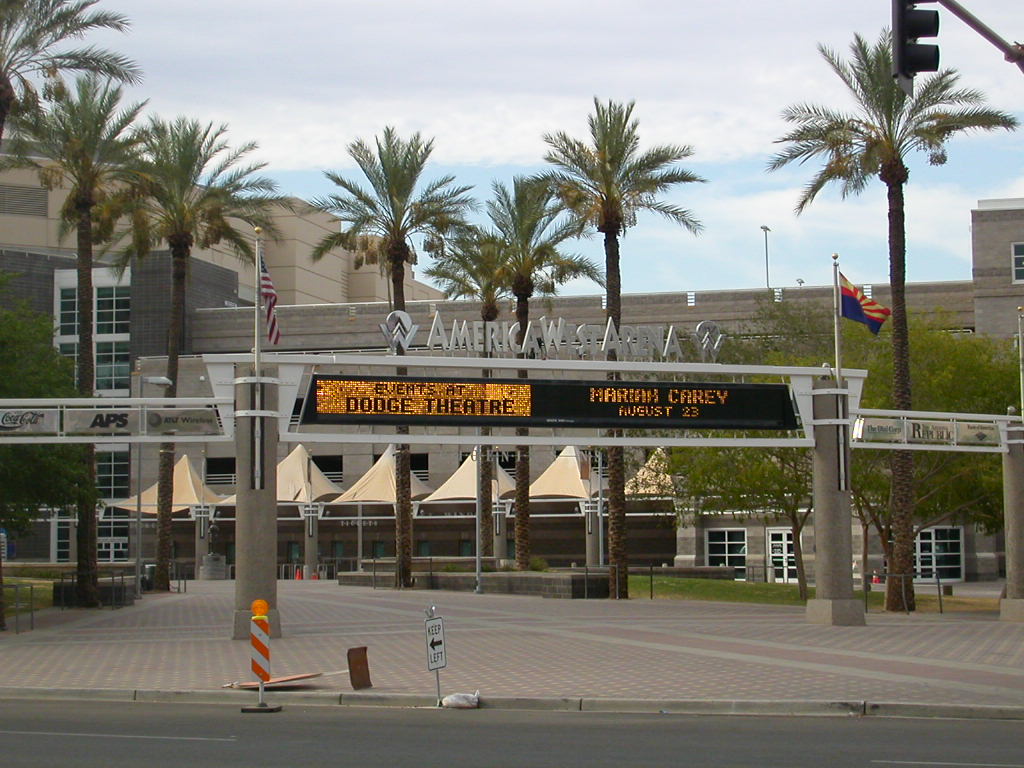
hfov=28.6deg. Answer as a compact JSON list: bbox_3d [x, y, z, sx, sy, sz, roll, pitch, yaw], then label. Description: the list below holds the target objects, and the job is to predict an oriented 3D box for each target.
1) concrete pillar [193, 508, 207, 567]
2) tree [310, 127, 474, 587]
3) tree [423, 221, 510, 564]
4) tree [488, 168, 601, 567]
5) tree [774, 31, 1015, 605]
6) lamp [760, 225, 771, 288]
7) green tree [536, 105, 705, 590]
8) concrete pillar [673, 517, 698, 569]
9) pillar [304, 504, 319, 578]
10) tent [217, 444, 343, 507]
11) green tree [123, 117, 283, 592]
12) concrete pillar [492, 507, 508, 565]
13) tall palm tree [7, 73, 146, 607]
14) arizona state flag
[{"bbox_3d":[-16.335,8.283,106.171,0.670,3.736,0.670,-1,-5,0],"label":"concrete pillar"},{"bbox_3d":[-3.992,-0.966,67.205,5.400,15.452,5.400,-1,-5,0],"label":"tree"},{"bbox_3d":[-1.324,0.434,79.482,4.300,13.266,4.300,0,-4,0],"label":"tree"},{"bbox_3d":[1.031,-0.402,67.985,4.200,13.357,4.200,0,-4,0],"label":"tree"},{"bbox_3d":[8.947,-1.548,47.299,5.800,13.741,5.800,0,-4,0],"label":"tree"},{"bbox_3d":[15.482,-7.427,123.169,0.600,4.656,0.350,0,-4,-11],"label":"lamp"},{"bbox_3d":[3.066,-1.041,55.806,4.600,13.940,4.600,0,-4,0],"label":"green tree"},{"bbox_3d":[8.726,7.943,101.172,1.100,3.761,0.950,-2,-5,17],"label":"concrete pillar"},{"bbox_3d":[-10.581,8.374,106.146,0.700,4.024,0.700,0,-4,0],"label":"pillar"},{"bbox_3d":[-12.475,4.924,109.443,5.200,3.267,5.500,-2,-4,15],"label":"tent"},{"bbox_3d":[-10.077,-1.063,65.709,5.300,15.537,5.300,-1,-5,0],"label":"green tree"},{"bbox_3d":[-0.596,8.114,104.169,0.660,3.692,0.660,-1,-5,0],"label":"concrete pillar"},{"bbox_3d":[-11.706,-1.253,53.821,4.100,14.362,4.100,0,-4,0],"label":"tall palm tree"},{"bbox_3d":[7.596,-1.735,43.350,1.150,1.336,0.350,0,-5,-6],"label":"arizona state flag"}]

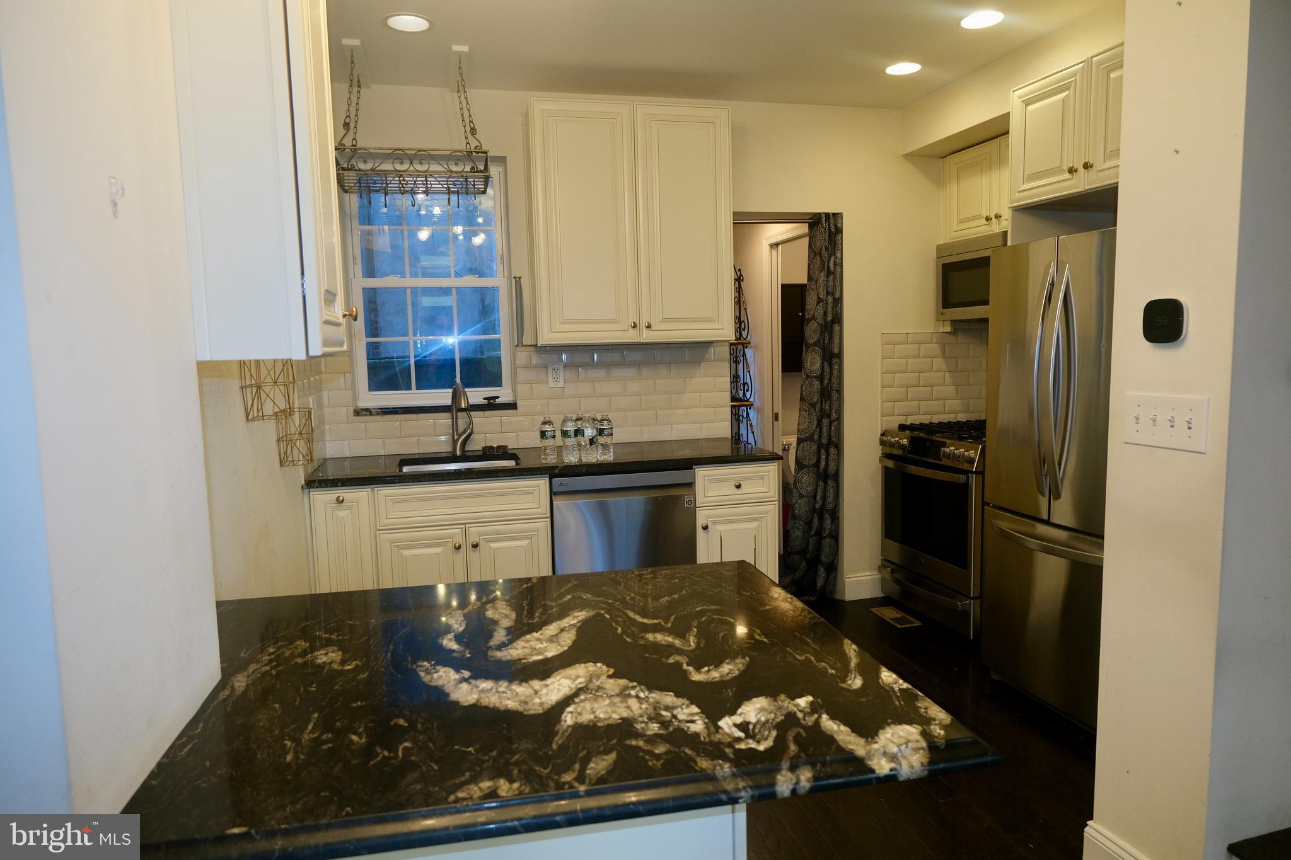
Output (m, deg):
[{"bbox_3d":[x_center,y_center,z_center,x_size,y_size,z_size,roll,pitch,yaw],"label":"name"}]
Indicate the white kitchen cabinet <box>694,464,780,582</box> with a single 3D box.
[{"bbox_3d":[0.341,0.563,3.950,0.375,0.885,0.610,-3,6,-13],"label":"white kitchen cabinet"}]

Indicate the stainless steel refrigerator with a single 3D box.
[{"bbox_3d":[1.819,0.184,3.053,0.810,1.760,0.755,-3,6,-13],"label":"stainless steel refrigerator"}]

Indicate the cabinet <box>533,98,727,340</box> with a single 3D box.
[{"bbox_3d":[-0.081,-0.937,3.854,0.909,1.051,0.325,-3,6,-13],"label":"cabinet"}]

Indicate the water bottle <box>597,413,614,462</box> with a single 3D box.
[{"bbox_3d":[-0.164,0.031,3.452,0.065,0.200,0.065,-3,6,-13],"label":"water bottle"}]

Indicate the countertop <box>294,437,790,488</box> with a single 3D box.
[{"bbox_3d":[-0.434,0.134,3.654,1.940,0.035,0.635,-3,6,-13],"label":"countertop"}]

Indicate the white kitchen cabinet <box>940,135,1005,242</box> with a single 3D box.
[{"bbox_3d":[1.832,-1.190,3.995,0.330,0.432,0.820,-3,6,-13],"label":"white kitchen cabinet"}]

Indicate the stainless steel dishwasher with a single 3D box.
[{"bbox_3d":[-0.144,0.584,3.758,0.597,0.865,0.610,-3,6,-13],"label":"stainless steel dishwasher"}]

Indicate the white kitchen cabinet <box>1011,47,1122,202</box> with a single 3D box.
[{"bbox_3d":[1.852,-1.073,2.918,0.690,0.442,0.785,-3,6,-13],"label":"white kitchen cabinet"}]

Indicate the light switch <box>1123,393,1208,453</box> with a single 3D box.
[{"bbox_3d":[1.153,-0.020,1.846,0.017,0.121,0.217,-3,6,-13],"label":"light switch"}]

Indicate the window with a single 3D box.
[{"bbox_3d":[-1.008,-0.683,3.905,0.730,1.125,0.080,-3,6,-13],"label":"window"}]

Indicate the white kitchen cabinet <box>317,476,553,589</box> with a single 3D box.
[{"bbox_3d":[-0.900,0.611,3.599,0.922,0.882,0.630,-3,6,-13],"label":"white kitchen cabinet"}]

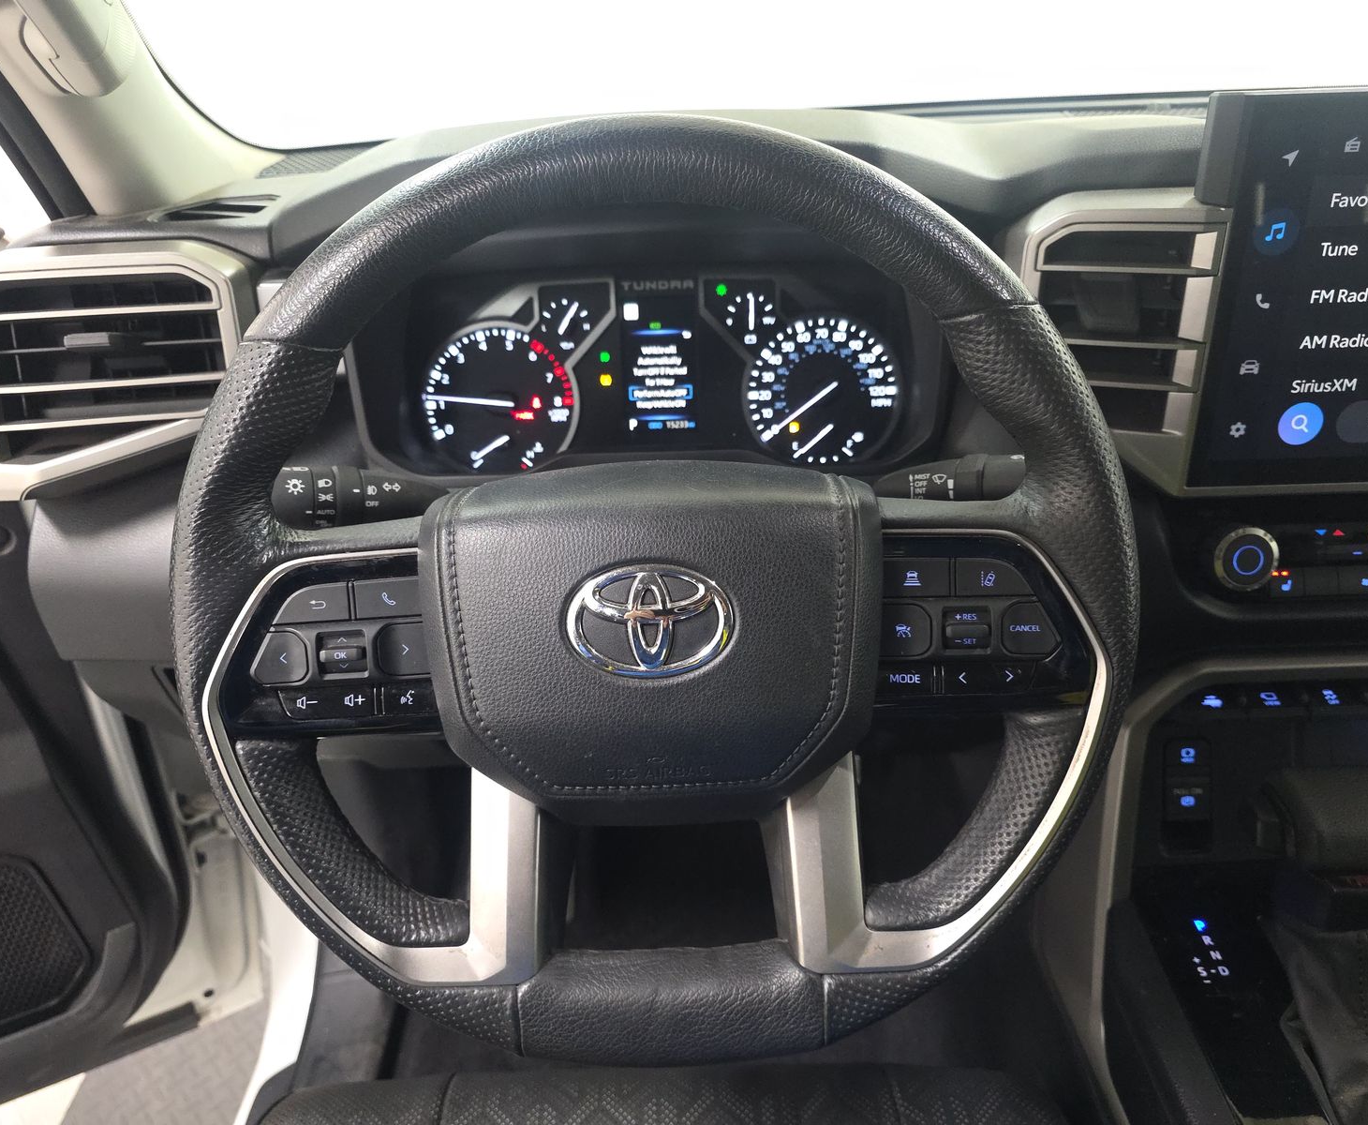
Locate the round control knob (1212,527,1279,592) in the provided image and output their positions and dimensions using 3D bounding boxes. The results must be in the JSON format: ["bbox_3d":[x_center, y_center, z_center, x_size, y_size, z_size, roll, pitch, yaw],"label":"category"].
[{"bbox_3d":[0.300,-0.003,0.535,0.033,0.033,0.017,-1,19,2],"label":"round control knob"}]

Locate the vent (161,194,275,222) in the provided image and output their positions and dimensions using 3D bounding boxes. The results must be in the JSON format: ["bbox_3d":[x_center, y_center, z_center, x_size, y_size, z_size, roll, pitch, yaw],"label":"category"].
[{"bbox_3d":[-0.262,-0.199,0.560,0.056,0.012,0.042,-6,31,-7],"label":"vent"}]

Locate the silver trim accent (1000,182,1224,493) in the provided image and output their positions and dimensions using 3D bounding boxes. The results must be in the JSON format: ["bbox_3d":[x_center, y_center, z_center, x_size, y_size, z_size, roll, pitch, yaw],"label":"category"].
[{"bbox_3d":[0.218,-0.114,0.512,0.095,0.145,0.045,6,23,12],"label":"silver trim accent"}]

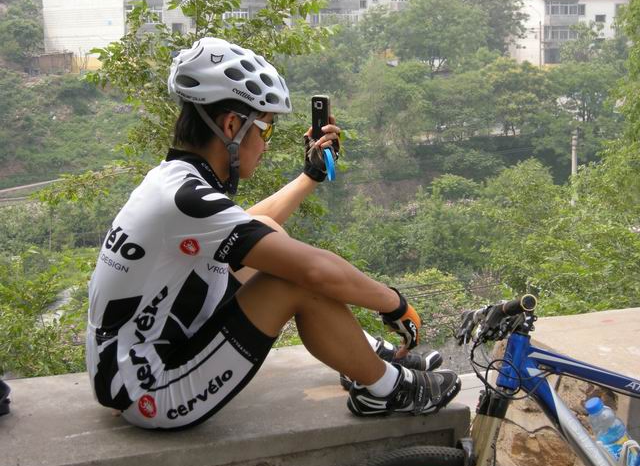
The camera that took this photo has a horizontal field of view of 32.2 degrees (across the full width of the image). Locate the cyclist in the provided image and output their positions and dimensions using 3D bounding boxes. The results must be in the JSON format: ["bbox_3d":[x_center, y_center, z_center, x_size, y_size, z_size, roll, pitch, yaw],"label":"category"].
[{"bbox_3d":[-0.110,-0.032,2.713,0.910,0.880,0.540,-5,11,-23],"label":"cyclist"}]

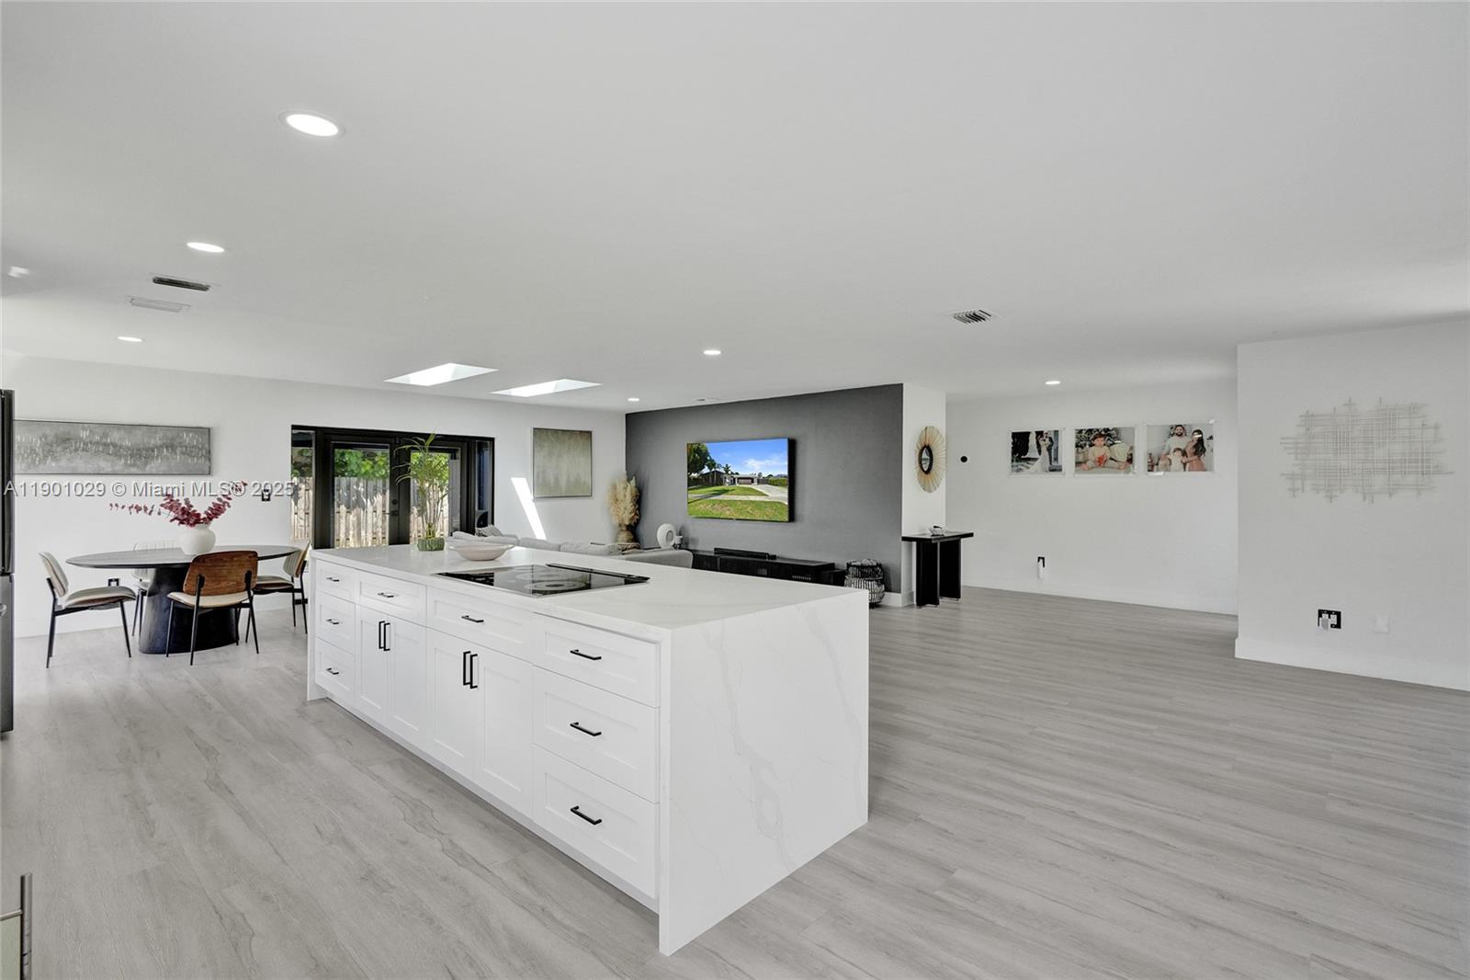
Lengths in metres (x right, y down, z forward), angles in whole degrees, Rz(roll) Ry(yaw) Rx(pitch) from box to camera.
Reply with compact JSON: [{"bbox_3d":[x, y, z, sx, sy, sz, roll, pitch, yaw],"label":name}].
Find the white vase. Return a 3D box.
[{"bbox_3d":[-4.574,0.407,5.559,0.235,0.270,0.235,0,0,42],"label":"white vase"}]

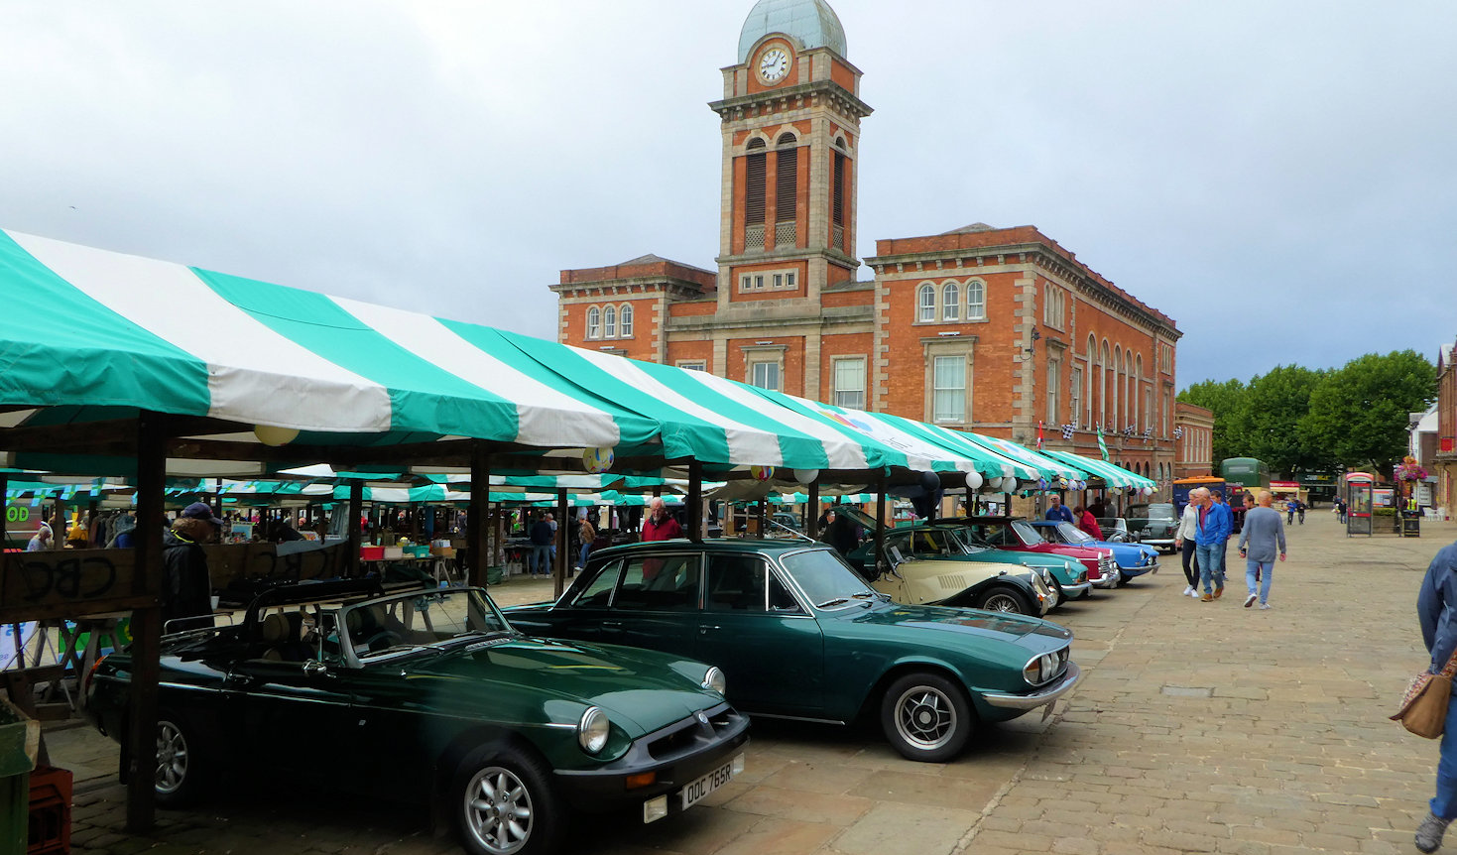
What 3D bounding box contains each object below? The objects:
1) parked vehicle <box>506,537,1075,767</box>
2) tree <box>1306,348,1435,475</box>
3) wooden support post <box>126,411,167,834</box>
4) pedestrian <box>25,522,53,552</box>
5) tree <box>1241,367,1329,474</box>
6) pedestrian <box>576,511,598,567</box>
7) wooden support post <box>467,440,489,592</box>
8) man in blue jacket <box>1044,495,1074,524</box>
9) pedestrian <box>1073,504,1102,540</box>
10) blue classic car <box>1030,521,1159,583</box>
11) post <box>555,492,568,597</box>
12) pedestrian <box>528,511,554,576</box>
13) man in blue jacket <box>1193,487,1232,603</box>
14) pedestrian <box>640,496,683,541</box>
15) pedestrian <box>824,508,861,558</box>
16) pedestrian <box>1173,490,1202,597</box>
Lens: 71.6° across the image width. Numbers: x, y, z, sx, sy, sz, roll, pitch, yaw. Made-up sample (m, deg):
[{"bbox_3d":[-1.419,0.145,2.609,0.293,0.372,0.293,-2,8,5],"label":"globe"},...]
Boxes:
[{"bbox_3d":[0.207,1.514,7.631,4.600,1.400,1.660,-2,-3,27],"label":"parked vehicle"},{"bbox_3d":[55.874,0.099,88.000,11.000,13.600,11.000,0,-3,33],"label":"tree"},{"bbox_3d":[-2.981,0.972,5.186,0.100,2.180,0.100,1,-1,33],"label":"wooden support post"},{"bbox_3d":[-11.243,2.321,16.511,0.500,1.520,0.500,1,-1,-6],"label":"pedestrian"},{"bbox_3d":[55.161,1.183,100.000,10.000,14.800,10.000,1,-1,0],"label":"tree"},{"bbox_3d":[-3.857,3.054,27.512,0.550,1.620,0.520,1,-1,12],"label":"pedestrian"},{"bbox_3d":[-1.783,1.113,7.136,0.100,2.180,0.100,1,-1,33],"label":"wooden support post"},{"bbox_3d":[7.351,2.420,22.413,0.550,1.770,0.350,1,-1,14],"label":"man in blue jacket"},{"bbox_3d":[7.572,2.365,21.300,0.620,1.500,0.500,2,-3,-21],"label":"pedestrian"},{"bbox_3d":[7.040,2.590,21.250,3.800,1.240,1.520,-2,-4,30],"label":"blue classic car"},{"bbox_3d":[-2.733,1.962,16.500,0.110,2.250,0.110,0,-3,26],"label":"post"},{"bbox_3d":[-4.856,3.027,26.200,0.540,1.720,0.360,1,-3,-6],"label":"pedestrian"},{"bbox_3d":[7.614,1.855,15.900,0.560,1.780,0.420,0,-3,23],"label":"man in blue jacket"},{"bbox_3d":[-0.725,1.591,10.900,0.520,1.700,0.360,1,-3,12],"label":"pedestrian"},{"bbox_3d":[1.936,2.096,17.100,0.550,1.500,0.480,3,-3,-37],"label":"pedestrian"},{"bbox_3d":[7.393,1.864,16.300,0.500,1.720,0.420,1,-1,20],"label":"pedestrian"}]

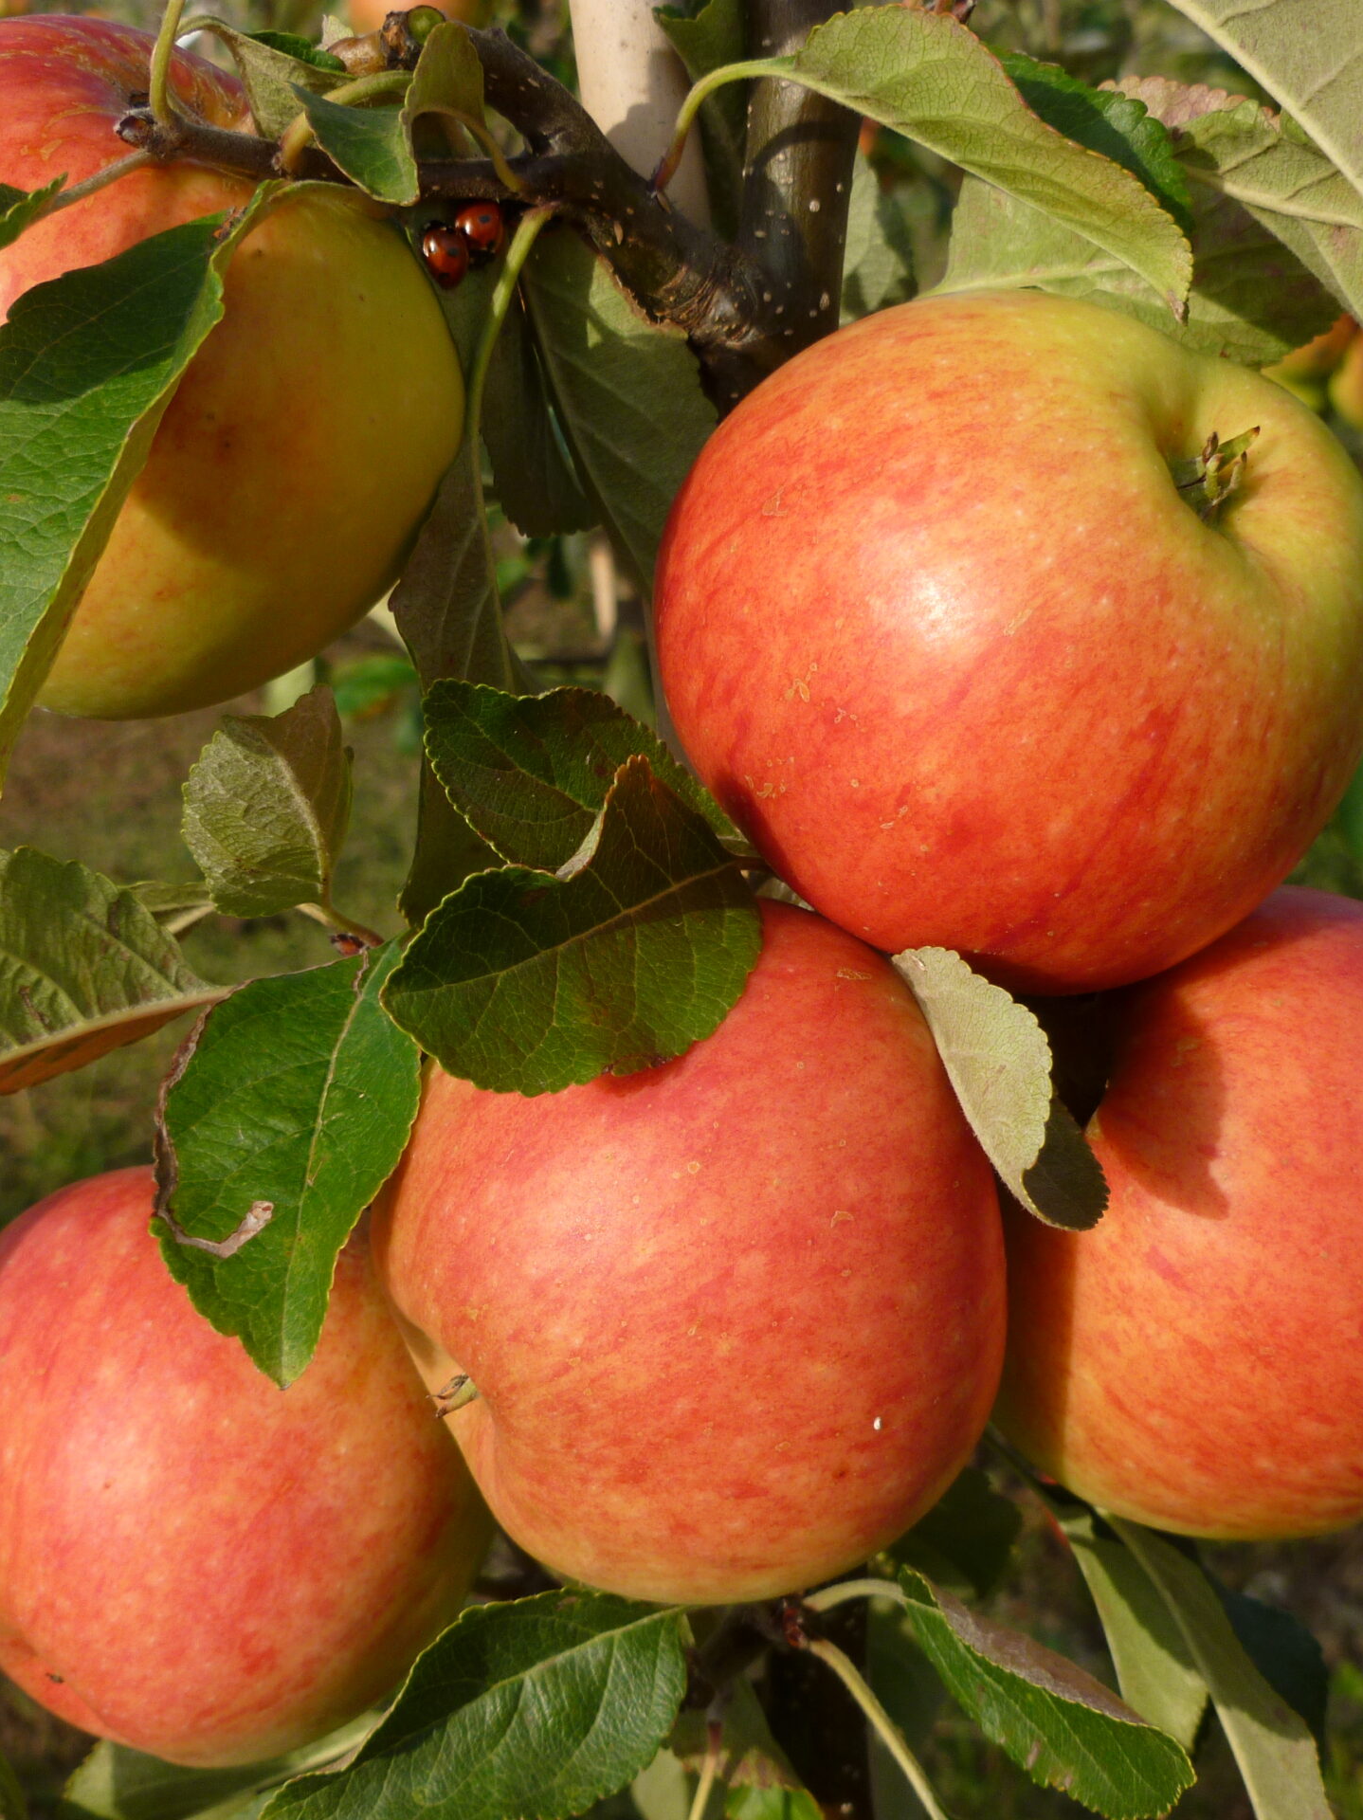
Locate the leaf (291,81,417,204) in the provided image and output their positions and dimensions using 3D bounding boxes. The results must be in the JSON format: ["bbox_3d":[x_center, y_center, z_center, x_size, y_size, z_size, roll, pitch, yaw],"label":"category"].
[{"bbox_3d":[-0.036,-0.085,0.305,0.012,0.017,0.009,-28,0,-10],"label":"leaf"}]

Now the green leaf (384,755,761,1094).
[{"bbox_3d":[-0.012,0.002,0.290,0.042,0.033,0.014,-19,4,-15],"label":"green leaf"}]

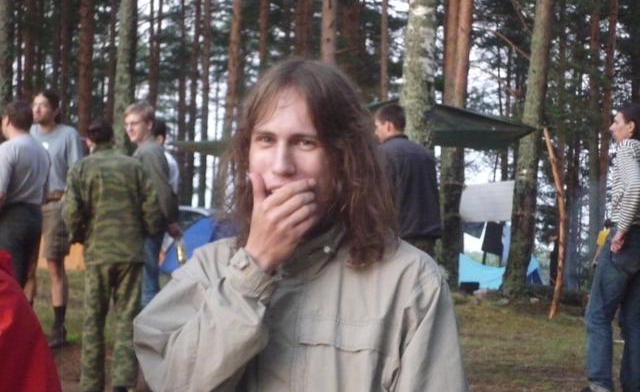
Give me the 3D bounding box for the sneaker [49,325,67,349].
[{"bbox_3d":[-1.885,1.009,12.300,0.100,0.130,0.290,2,2,19],"label":"sneaker"}]

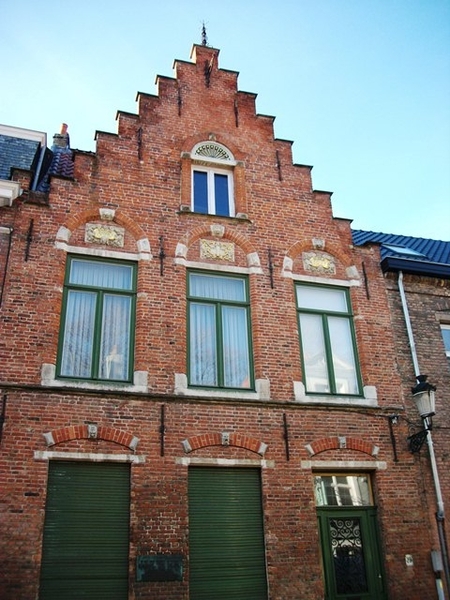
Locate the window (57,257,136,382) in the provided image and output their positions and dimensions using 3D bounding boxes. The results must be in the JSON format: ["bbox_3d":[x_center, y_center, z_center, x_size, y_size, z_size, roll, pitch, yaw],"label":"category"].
[{"bbox_3d":[-2.077,0.308,9.171,1.196,2.222,0.110,7,-28,-18],"label":"window"}]

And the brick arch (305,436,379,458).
[{"bbox_3d":[1.992,2.521,9.462,1.431,0.369,0.110,7,-28,-18],"label":"brick arch"}]

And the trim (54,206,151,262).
[{"bbox_3d":[-2.044,-1.128,9.477,1.574,0.960,0.140,6,-27,-17],"label":"trim"}]

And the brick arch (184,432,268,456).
[{"bbox_3d":[-0.003,2.290,8.825,1.433,0.377,0.110,7,-28,-18],"label":"brick arch"}]

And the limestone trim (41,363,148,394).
[{"bbox_3d":[-1.951,1.212,8.358,1.560,0.358,0.160,6,-27,-17],"label":"limestone trim"}]

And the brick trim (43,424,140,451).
[{"bbox_3d":[-1.914,1.982,7.988,1.338,0.348,0.120,6,-27,-17],"label":"brick trim"}]

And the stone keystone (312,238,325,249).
[{"bbox_3d":[1.867,-1.086,11.199,0.291,0.250,0.130,7,-28,-18],"label":"stone keystone"}]

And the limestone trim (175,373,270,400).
[{"bbox_3d":[-0.050,1.475,9.242,1.653,0.364,0.160,7,-28,-18],"label":"limestone trim"}]

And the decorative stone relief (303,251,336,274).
[{"bbox_3d":[1.857,-0.722,11.027,0.719,0.460,0.080,7,-28,-18],"label":"decorative stone relief"}]

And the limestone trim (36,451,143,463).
[{"bbox_3d":[-1.899,2.248,7.873,1.539,0.133,0.120,6,-27,-17],"label":"limestone trim"}]

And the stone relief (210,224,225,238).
[{"bbox_3d":[-0.156,-1.233,10.180,0.274,0.261,0.140,6,-27,-17],"label":"stone relief"}]

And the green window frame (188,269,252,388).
[{"bbox_3d":[-0.089,0.522,9.815,1.200,2.243,0.110,7,-28,-18],"label":"green window frame"}]

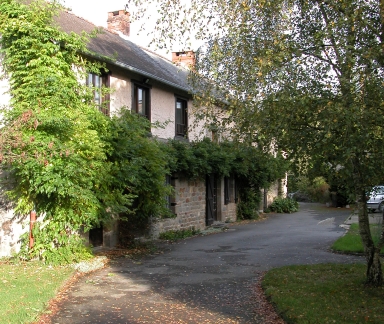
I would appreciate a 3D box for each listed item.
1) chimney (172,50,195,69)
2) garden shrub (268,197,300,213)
[{"bbox_3d":[-0.400,-4.980,25.500,1.020,0.980,0.500,-1,-1,23],"label":"chimney"},{"bbox_3d":[4.880,2.270,27.600,1.600,0.880,1.450,-1,-1,23],"label":"garden shrub"}]

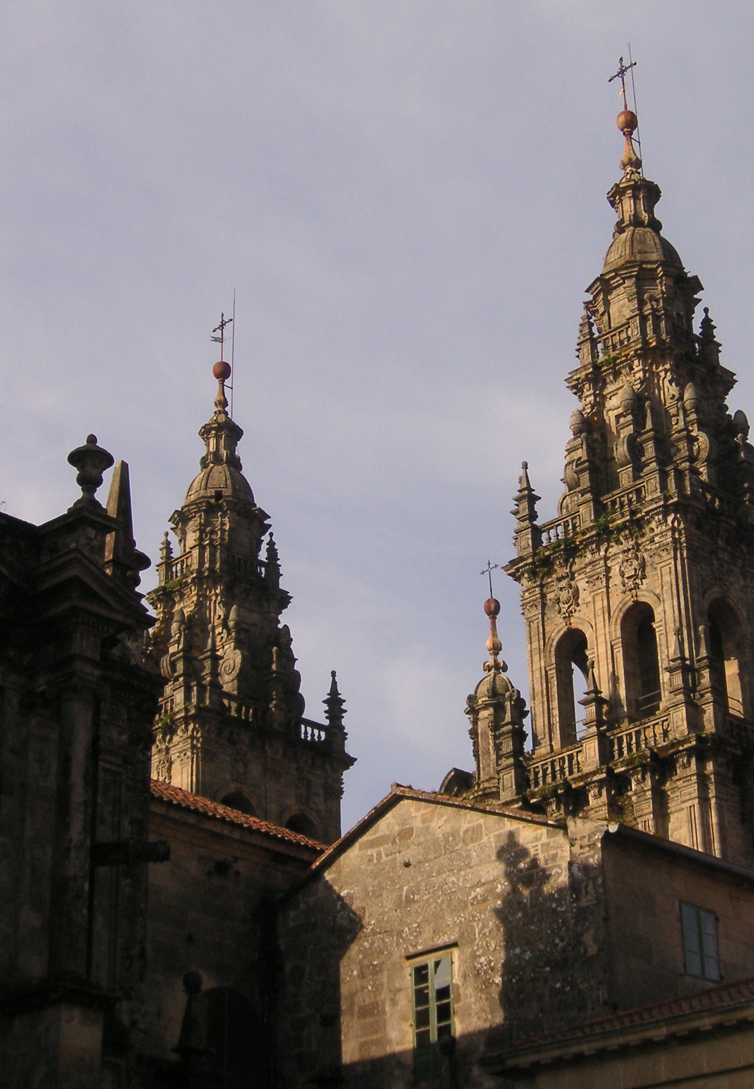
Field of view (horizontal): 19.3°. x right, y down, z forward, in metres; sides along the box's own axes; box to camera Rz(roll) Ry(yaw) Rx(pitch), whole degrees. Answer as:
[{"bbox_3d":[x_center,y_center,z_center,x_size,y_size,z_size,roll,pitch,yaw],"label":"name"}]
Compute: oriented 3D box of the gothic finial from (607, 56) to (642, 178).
[{"bbox_3d":[11.564,-19.902,102.978,1.550,6.500,1.000,-22,-32,37],"label":"gothic finial"}]

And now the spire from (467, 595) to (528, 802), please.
[{"bbox_3d":[4.950,6.192,91.459,2.100,9.000,2.100,-22,-32,37],"label":"spire"}]

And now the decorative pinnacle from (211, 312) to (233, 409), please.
[{"bbox_3d":[-8.358,-9.885,120.061,1.500,6.000,1.000,-22,-32,37],"label":"decorative pinnacle"}]

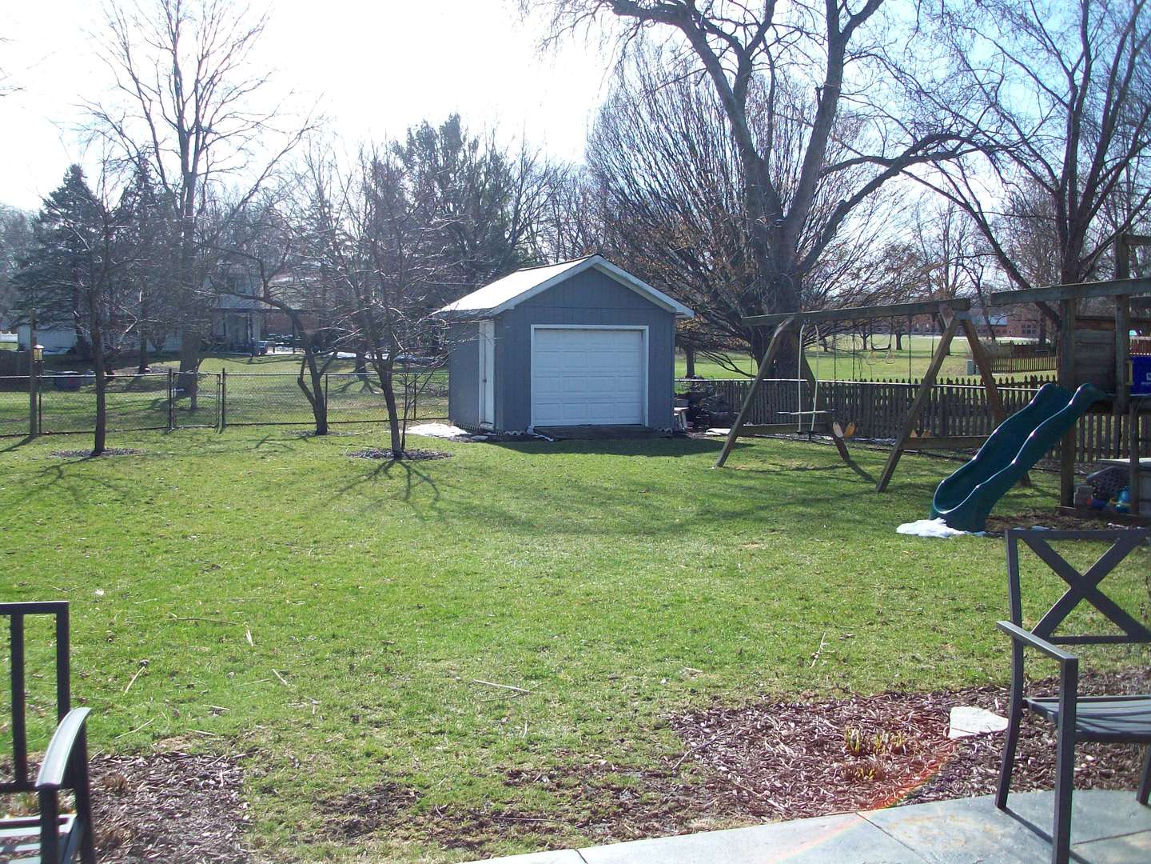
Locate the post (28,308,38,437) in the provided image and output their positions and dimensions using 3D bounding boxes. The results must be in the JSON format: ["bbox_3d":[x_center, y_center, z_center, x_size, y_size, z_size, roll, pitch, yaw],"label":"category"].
[{"bbox_3d":[-10.582,-1.165,21.987,0.130,2.511,0.130,-2,5,-20],"label":"post"}]

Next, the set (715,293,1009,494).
[{"bbox_3d":[3.611,-0.599,15.477,2.353,2.246,4.758,-2,5,-25],"label":"set"}]

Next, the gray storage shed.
[{"bbox_3d":[-0.439,-1.951,25.161,4.257,3.586,5.026,-2,5,-20],"label":"gray storage shed"}]

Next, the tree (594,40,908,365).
[{"bbox_3d":[5.441,-6.569,35.612,9.916,11.236,9.712,0,4,0],"label":"tree"}]

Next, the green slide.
[{"bbox_3d":[4.349,0.200,10.966,1.680,1.320,0.600,-2,5,-23],"label":"green slide"}]

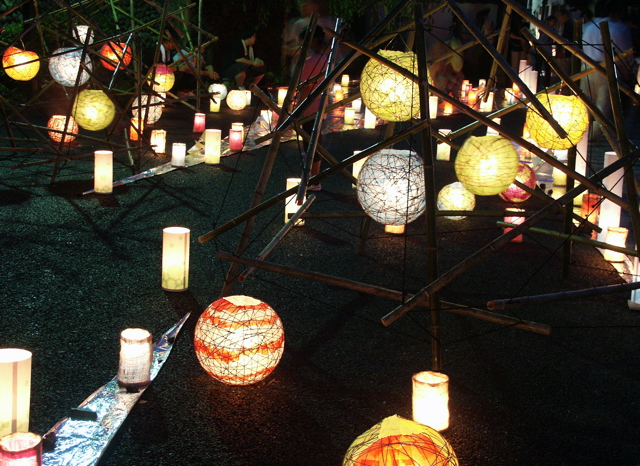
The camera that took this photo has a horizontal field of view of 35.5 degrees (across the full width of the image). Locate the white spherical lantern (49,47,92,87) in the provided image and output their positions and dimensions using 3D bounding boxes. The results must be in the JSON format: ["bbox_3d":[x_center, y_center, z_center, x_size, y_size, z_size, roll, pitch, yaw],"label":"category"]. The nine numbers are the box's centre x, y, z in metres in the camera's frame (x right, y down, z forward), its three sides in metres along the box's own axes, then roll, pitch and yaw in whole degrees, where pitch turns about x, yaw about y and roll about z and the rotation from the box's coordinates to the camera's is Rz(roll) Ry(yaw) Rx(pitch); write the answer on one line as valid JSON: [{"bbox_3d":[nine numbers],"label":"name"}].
[{"bbox_3d":[-2.080,-1.386,8.351,0.372,0.346,0.372,-1,13,-14],"label":"white spherical lantern"}]

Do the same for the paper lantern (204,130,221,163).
[{"bbox_3d":[-0.950,-0.765,8.892,0.133,0.295,0.133,4,13,0],"label":"paper lantern"}]

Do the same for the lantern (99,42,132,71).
[{"bbox_3d":[-1.924,-1.668,9.436,0.310,0.280,0.310,4,13,0],"label":"lantern"}]

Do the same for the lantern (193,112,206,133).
[{"bbox_3d":[-1.323,-1.211,10.995,0.135,0.202,0.135,0,13,-7],"label":"lantern"}]

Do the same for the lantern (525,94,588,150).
[{"bbox_3d":[1.198,-0.558,5.032,0.315,0.280,0.315,4,13,0],"label":"lantern"}]

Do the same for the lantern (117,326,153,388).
[{"bbox_3d":[-0.676,0.462,3.661,0.120,0.190,0.120,4,13,0],"label":"lantern"}]

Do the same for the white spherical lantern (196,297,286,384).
[{"bbox_3d":[-0.298,0.401,3.716,0.335,0.325,0.335,4,13,0],"label":"white spherical lantern"}]

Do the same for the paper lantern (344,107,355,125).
[{"bbox_3d":[0.364,-1.418,12.151,0.122,0.200,0.122,2,13,1],"label":"paper lantern"}]

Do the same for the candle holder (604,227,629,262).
[{"bbox_3d":[1.770,0.070,5.961,0.130,0.181,0.130,6,14,17],"label":"candle holder"}]

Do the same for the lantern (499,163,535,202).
[{"bbox_3d":[1.505,-0.368,7.602,0.285,0.280,0.285,5,13,11],"label":"lantern"}]

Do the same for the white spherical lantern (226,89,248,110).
[{"bbox_3d":[-1.099,-1.763,13.265,0.286,0.271,0.286,1,13,-5],"label":"white spherical lantern"}]

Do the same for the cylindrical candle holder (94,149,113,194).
[{"bbox_3d":[-1.571,-0.439,7.260,0.132,0.297,0.132,4,13,0],"label":"cylindrical candle holder"}]

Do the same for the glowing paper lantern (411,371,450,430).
[{"bbox_3d":[0.389,0.590,3.500,0.127,0.172,0.127,4,13,0],"label":"glowing paper lantern"}]

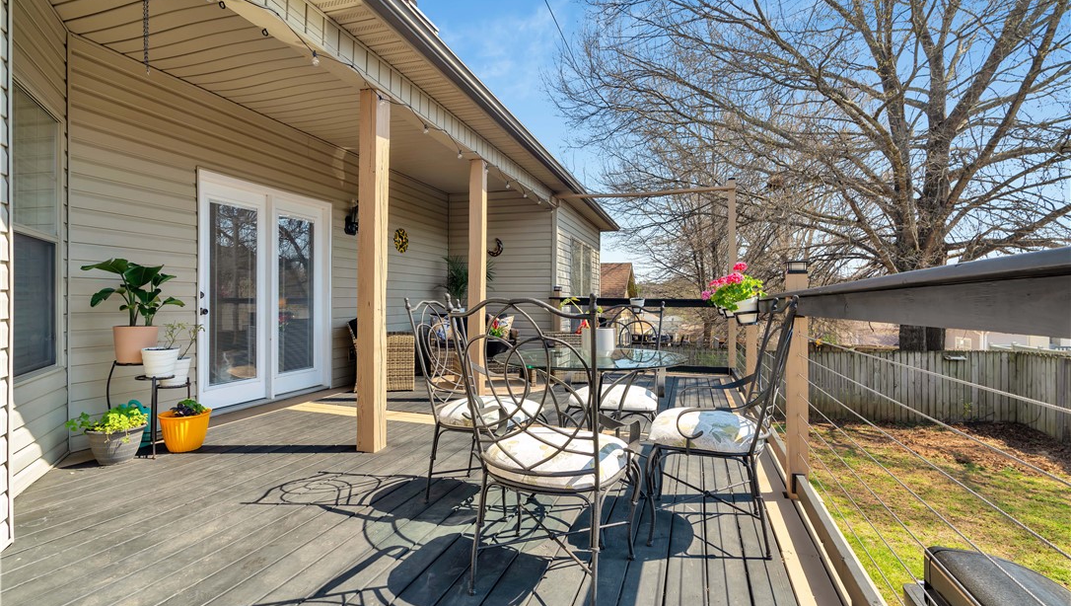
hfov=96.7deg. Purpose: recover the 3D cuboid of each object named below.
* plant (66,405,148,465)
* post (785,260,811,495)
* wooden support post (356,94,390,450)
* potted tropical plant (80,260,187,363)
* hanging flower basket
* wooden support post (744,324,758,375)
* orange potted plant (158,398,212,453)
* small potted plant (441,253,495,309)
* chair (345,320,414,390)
[{"bbox_3d":[-2.730,0.845,3.045,0.380,0.350,0.330,0,0,-41],"label":"plant"},{"bbox_3d":[1.388,0.410,2.510,0.100,1.220,0.100,0,0,19],"label":"post"},{"bbox_3d":[-1.129,-0.210,3.298,0.140,2.450,0.140,0,0,19],"label":"wooden support post"},{"bbox_3d":[-2.835,0.060,3.370,0.470,0.740,0.540,0,0,19],"label":"potted tropical plant"},{"bbox_3d":[1.460,-0.090,3.500,0.380,0.430,0.440,0,0,19],"label":"hanging flower basket"},{"bbox_3d":[2.070,0.450,4.550,0.095,1.160,0.095,0,0,19],"label":"wooden support post"},{"bbox_3d":[-2.435,0.850,3.312,0.310,0.340,0.310,0,0,19],"label":"orange potted plant"},{"bbox_3d":[-1.090,-0.200,7.700,0.800,1.150,0.820,0,0,0],"label":"small potted plant"},{"bbox_3d":[-1.830,0.615,5.730,0.720,0.810,0.700,0,0,-14],"label":"chair"}]

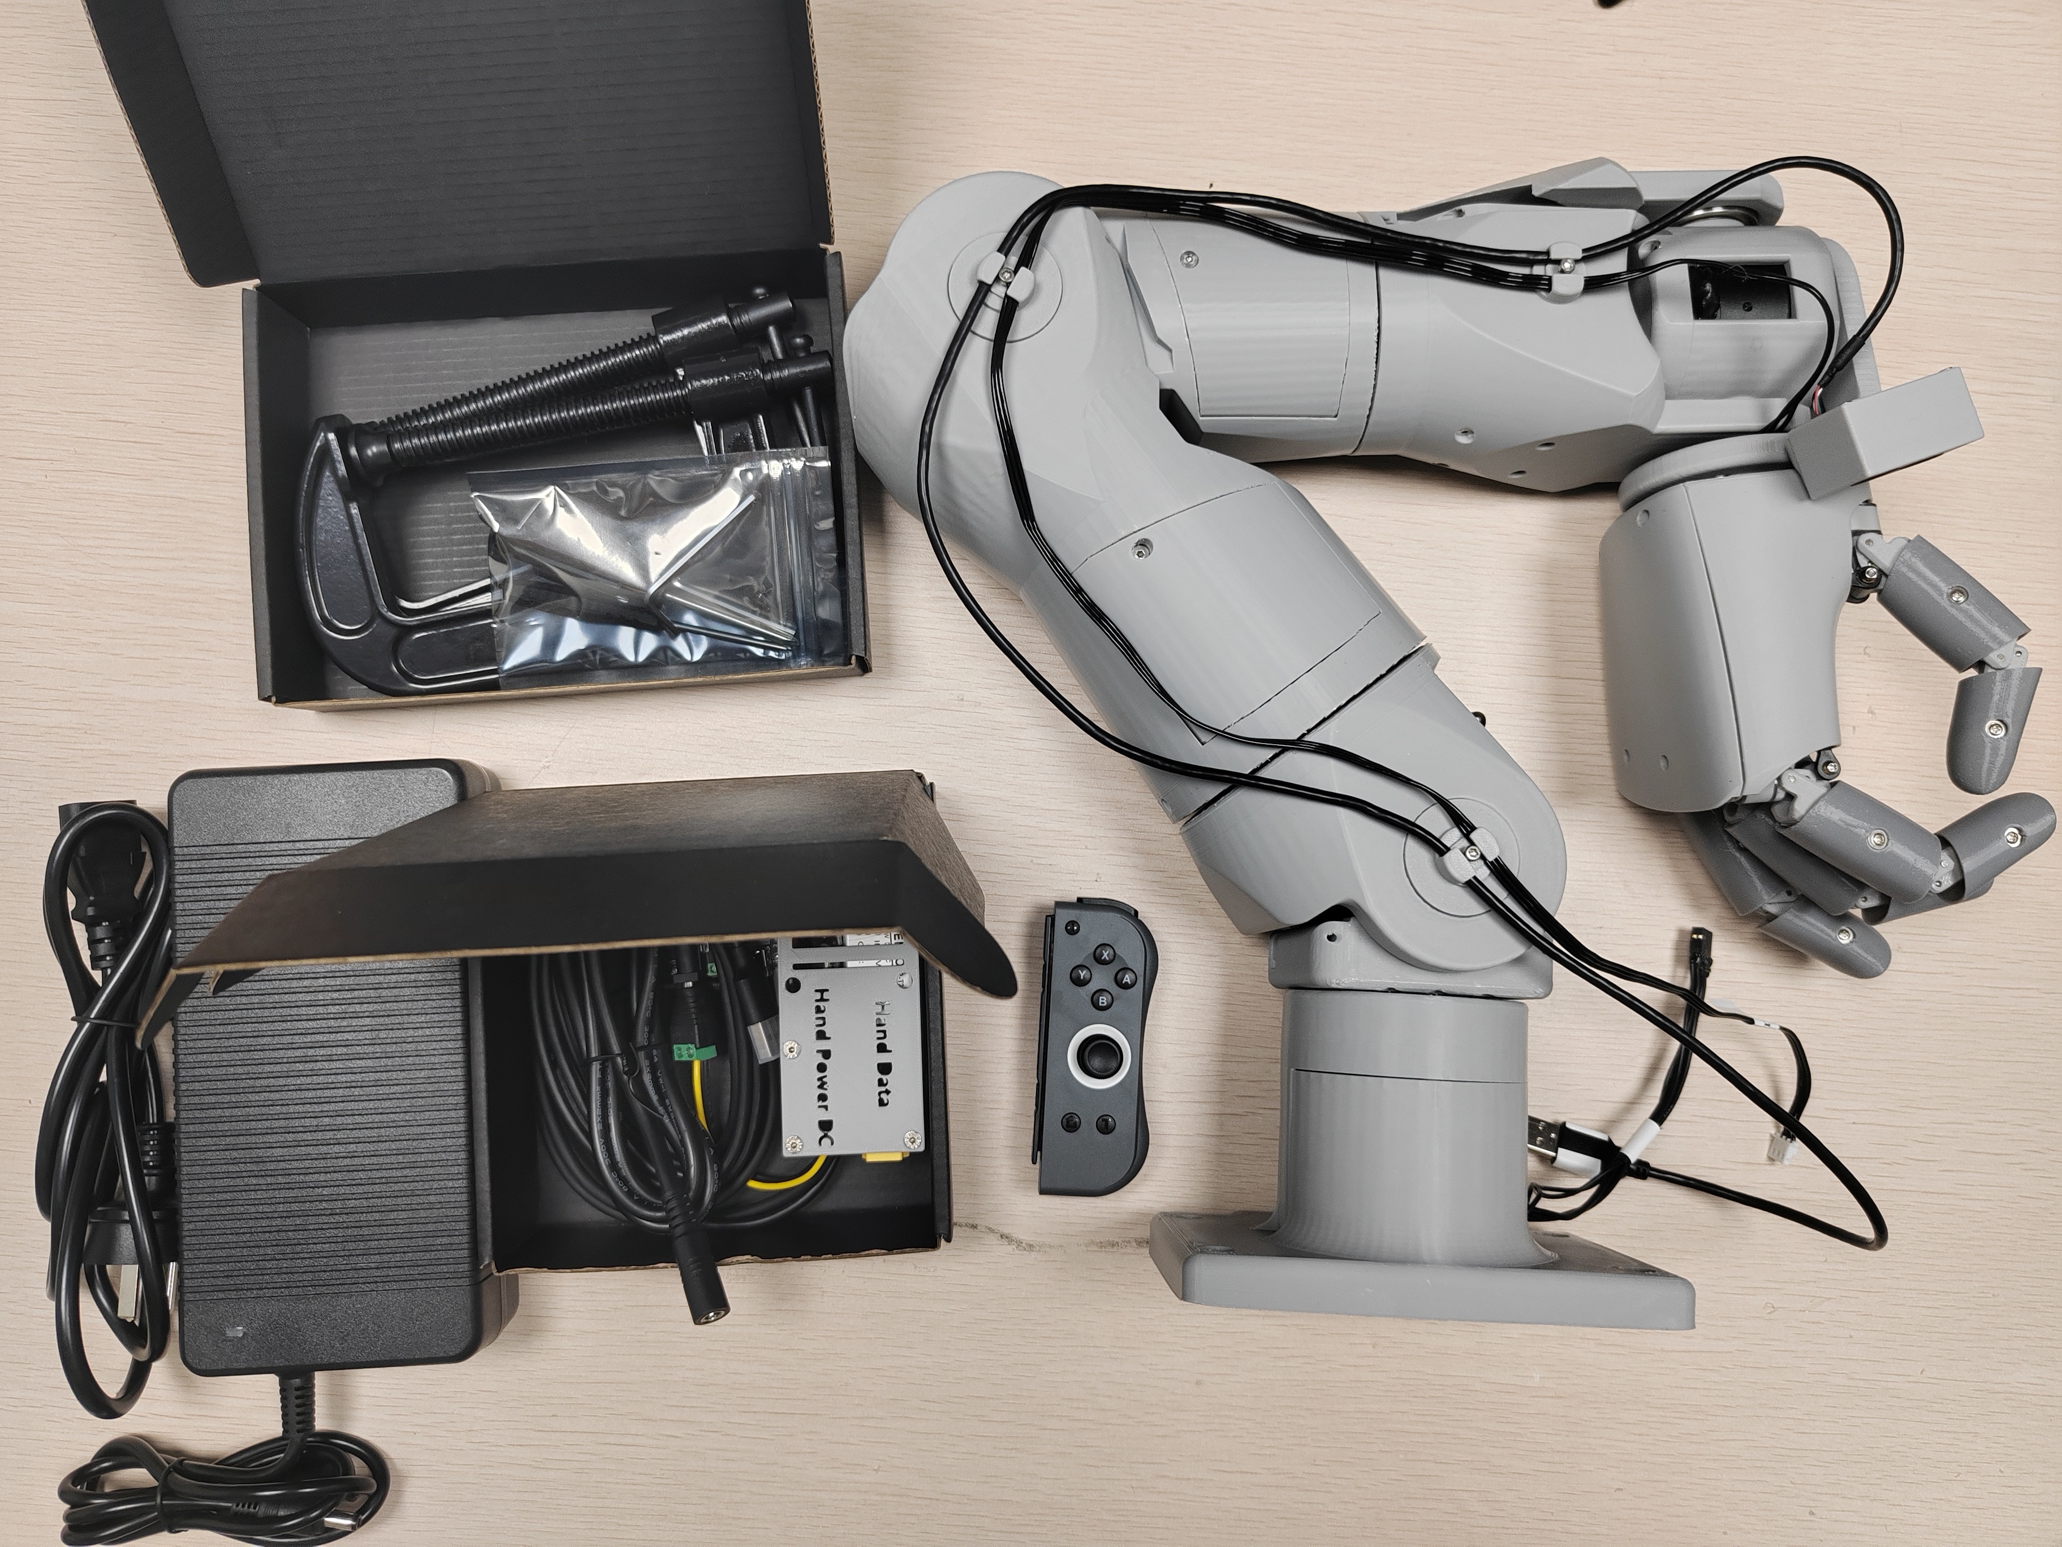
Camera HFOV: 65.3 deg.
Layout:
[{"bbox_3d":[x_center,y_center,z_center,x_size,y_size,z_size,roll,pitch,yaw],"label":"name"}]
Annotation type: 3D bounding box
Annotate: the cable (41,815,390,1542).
[{"bbox_3d":[-0.282,0.139,0.557,0.123,0.040,0.253,0,85,0],"label":"cable"}]

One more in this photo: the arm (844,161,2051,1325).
[{"bbox_3d":[0.126,-0.022,0.527,0.394,0.125,0.388,3,86,0],"label":"arm"}]

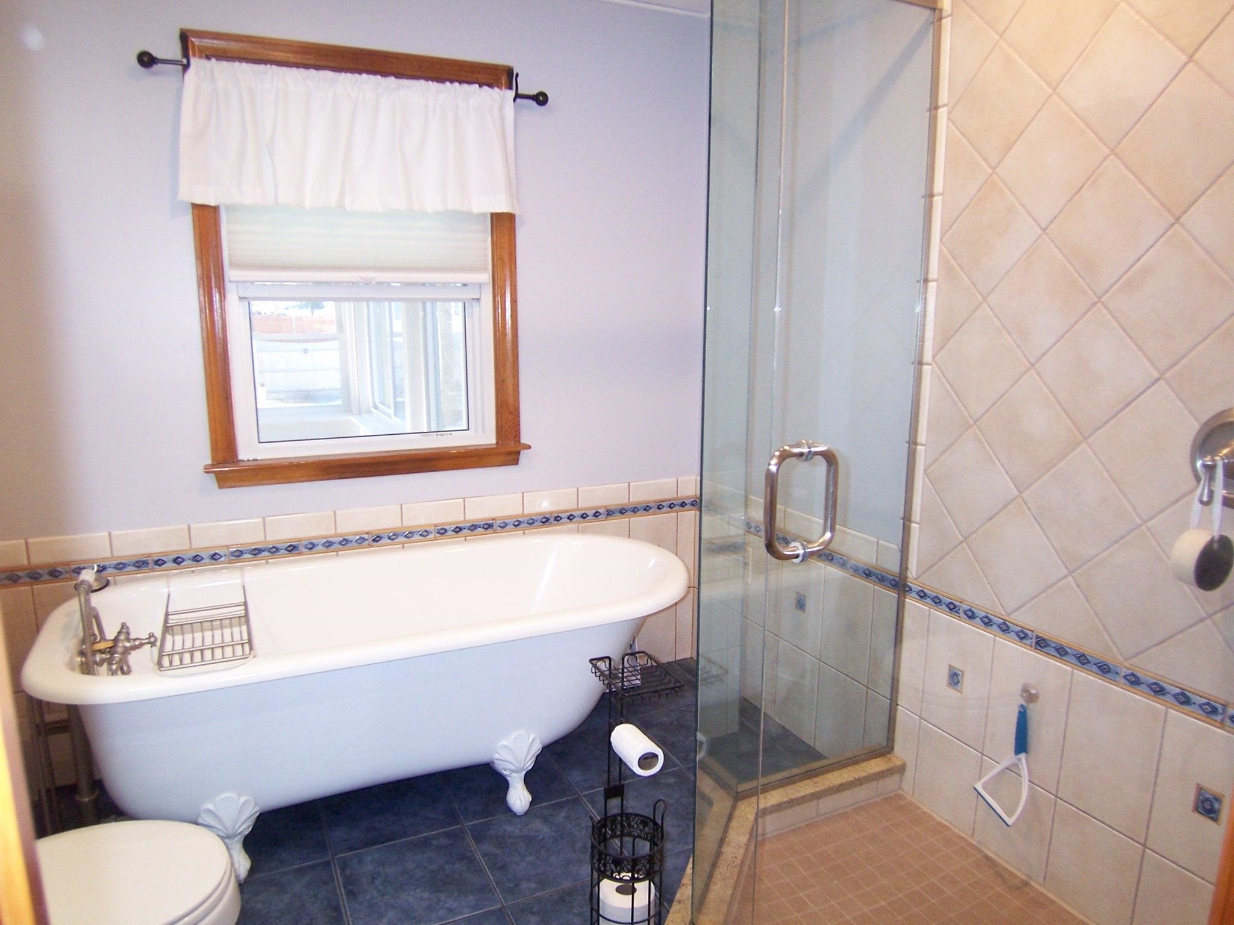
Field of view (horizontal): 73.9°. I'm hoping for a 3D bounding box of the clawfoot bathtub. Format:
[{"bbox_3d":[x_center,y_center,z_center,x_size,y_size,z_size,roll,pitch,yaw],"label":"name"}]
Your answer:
[{"bbox_3d":[-0.591,0.643,2.313,1.688,0.612,0.772,-4,11,-24],"label":"clawfoot bathtub"}]

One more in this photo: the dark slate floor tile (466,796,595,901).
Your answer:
[{"bbox_3d":[-0.183,0.995,2.125,0.333,0.010,0.333,-5,12,-25],"label":"dark slate floor tile"}]

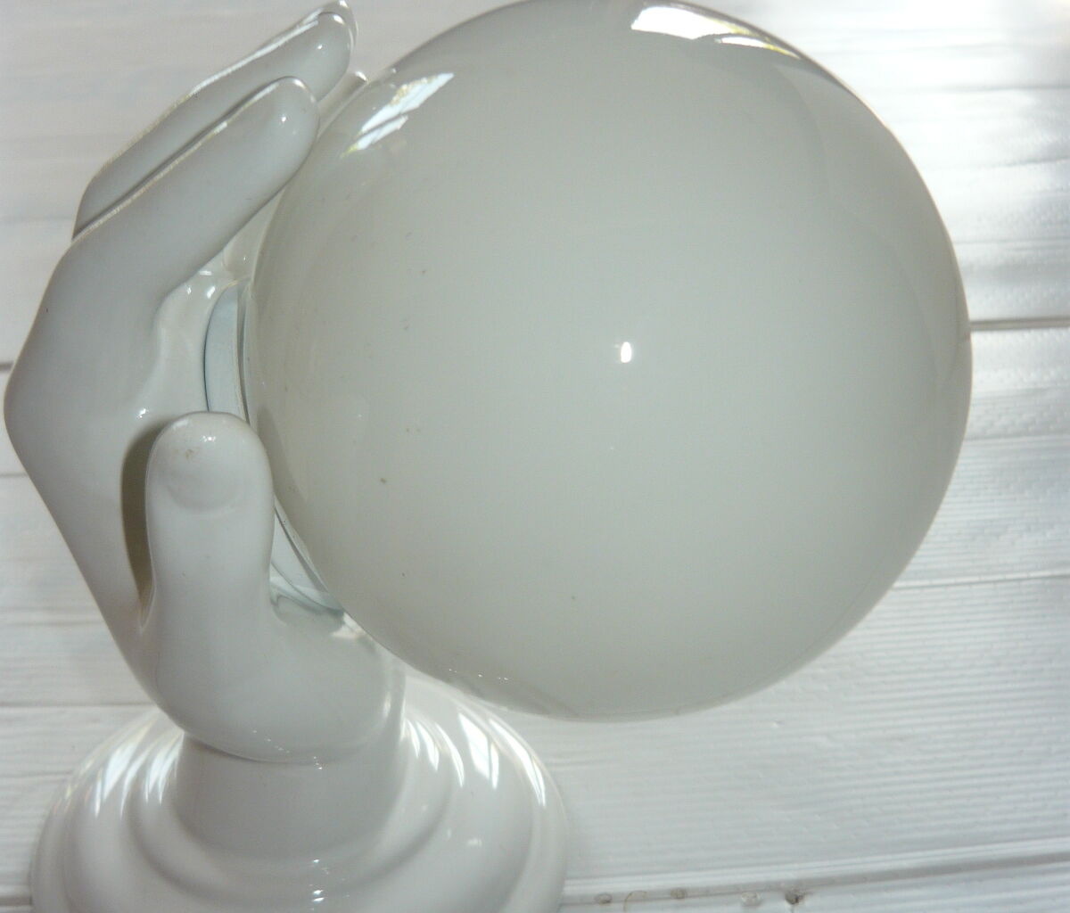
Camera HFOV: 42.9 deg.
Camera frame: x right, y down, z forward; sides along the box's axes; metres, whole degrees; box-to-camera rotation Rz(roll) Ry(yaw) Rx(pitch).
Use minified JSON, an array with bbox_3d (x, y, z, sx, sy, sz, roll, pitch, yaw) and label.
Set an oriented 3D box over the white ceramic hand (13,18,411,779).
[{"bbox_3d":[-0.072,-0.013,0.298,0.083,0.162,0.094,1,31,-1],"label":"white ceramic hand"}]

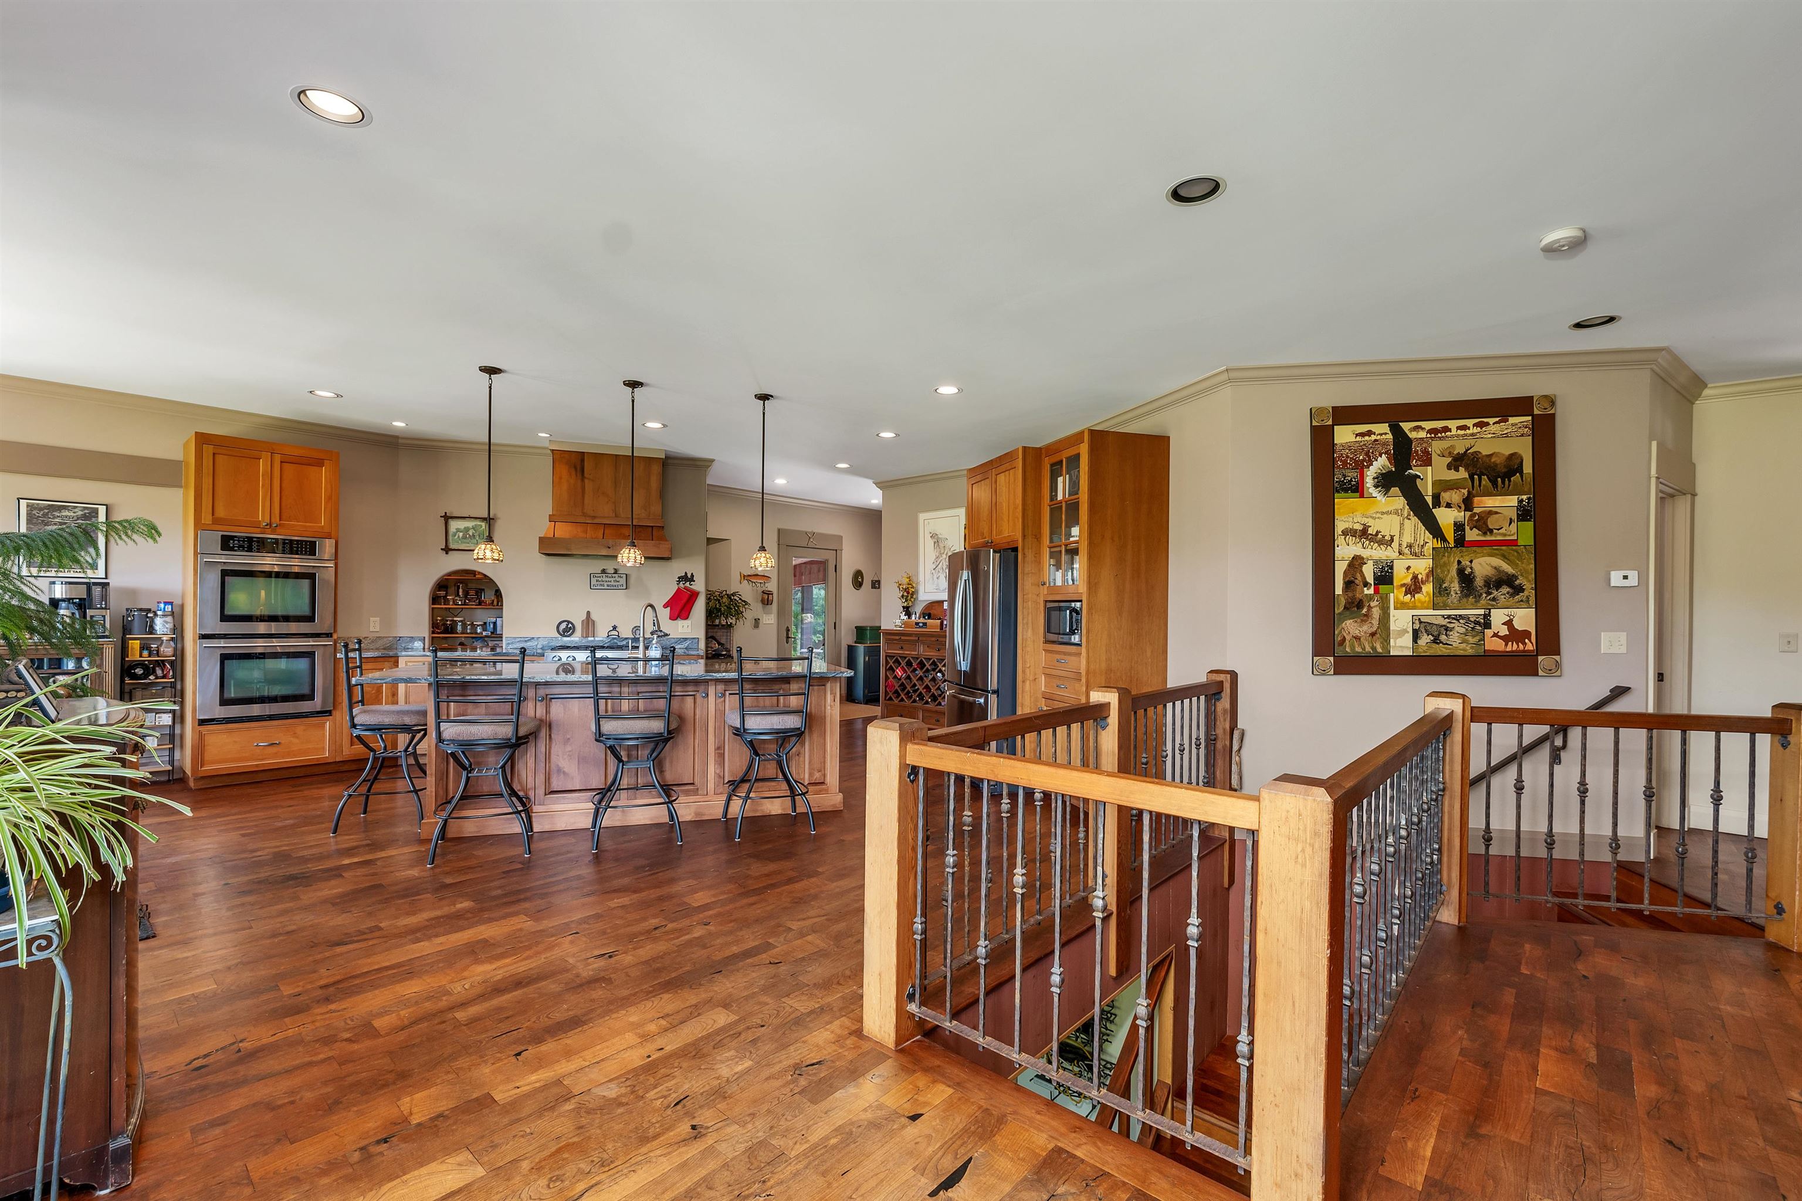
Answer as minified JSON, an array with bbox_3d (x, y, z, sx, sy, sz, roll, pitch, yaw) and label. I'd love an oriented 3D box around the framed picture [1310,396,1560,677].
[{"bbox_3d":[3.210,-0.376,4.230,1.360,1.660,0.050,0,-2,7],"label":"framed picture"}]

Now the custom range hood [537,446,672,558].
[{"bbox_3d":[-2.567,-0.835,6.177,1.040,0.930,0.500,1,-2,-19],"label":"custom range hood"}]

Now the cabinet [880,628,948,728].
[{"bbox_3d":[0.290,0.870,7.090,0.920,1.130,0.430,-1,-2,33],"label":"cabinet"}]

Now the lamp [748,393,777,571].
[{"bbox_3d":[-0.950,-0.806,4.800,0.170,1.210,0.170,0,-2,-16],"label":"lamp"}]

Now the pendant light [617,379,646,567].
[{"bbox_3d":[-1.734,-0.805,4.508,0.168,1.177,0.168,1,0,0],"label":"pendant light"}]

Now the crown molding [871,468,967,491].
[{"bbox_3d":[0.205,-1.248,7.360,1.150,0.100,0.100,-1,-2,33],"label":"crown molding"}]

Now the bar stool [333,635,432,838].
[{"bbox_3d":[-3.030,0.784,4.177,0.510,1.090,0.490,1,0,-28],"label":"bar stool"}]

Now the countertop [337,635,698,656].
[{"bbox_3d":[-3.070,0.395,5.930,2.650,0.160,0.640,1,-2,-19],"label":"countertop"}]

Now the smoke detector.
[{"bbox_3d":[2.450,-1.328,2.588,0.132,0.042,0.132,1,0,0],"label":"smoke detector"}]

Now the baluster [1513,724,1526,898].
[{"bbox_3d":[2.674,0.921,3.034,0.036,0.768,0.036,1,0,12],"label":"baluster"}]

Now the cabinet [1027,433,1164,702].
[{"bbox_3d":[1.460,0.115,5.090,0.660,2.470,0.600,1,-2,-19],"label":"cabinet"}]

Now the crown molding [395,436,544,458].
[{"bbox_3d":[-3.620,-1.308,6.000,1.140,0.100,0.100,1,-2,-19],"label":"crown molding"}]

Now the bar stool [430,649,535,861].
[{"bbox_3d":[-2.150,0.790,3.650,0.450,1.040,0.480,0,-2,-10],"label":"bar stool"}]

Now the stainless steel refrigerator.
[{"bbox_3d":[0.920,0.530,5.660,0.830,1.780,0.890,1,-2,-19],"label":"stainless steel refrigerator"}]

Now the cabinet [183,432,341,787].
[{"bbox_3d":[-4.910,0.100,5.430,0.630,2.490,0.790,-2,-2,41],"label":"cabinet"}]

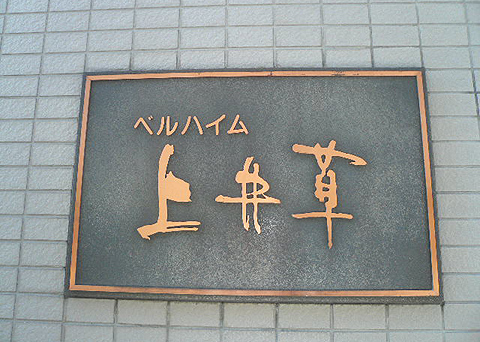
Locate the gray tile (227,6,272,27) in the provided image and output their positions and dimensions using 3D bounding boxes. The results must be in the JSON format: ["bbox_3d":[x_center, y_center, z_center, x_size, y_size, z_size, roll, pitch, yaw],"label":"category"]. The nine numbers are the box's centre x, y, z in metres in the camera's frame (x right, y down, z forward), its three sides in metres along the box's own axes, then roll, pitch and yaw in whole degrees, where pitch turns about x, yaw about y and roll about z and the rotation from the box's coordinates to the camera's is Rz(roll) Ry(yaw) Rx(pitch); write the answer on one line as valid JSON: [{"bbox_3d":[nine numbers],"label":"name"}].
[{"bbox_3d":[0.023,-0.329,0.825,0.095,0.045,0.009,0,-11,3],"label":"gray tile"}]

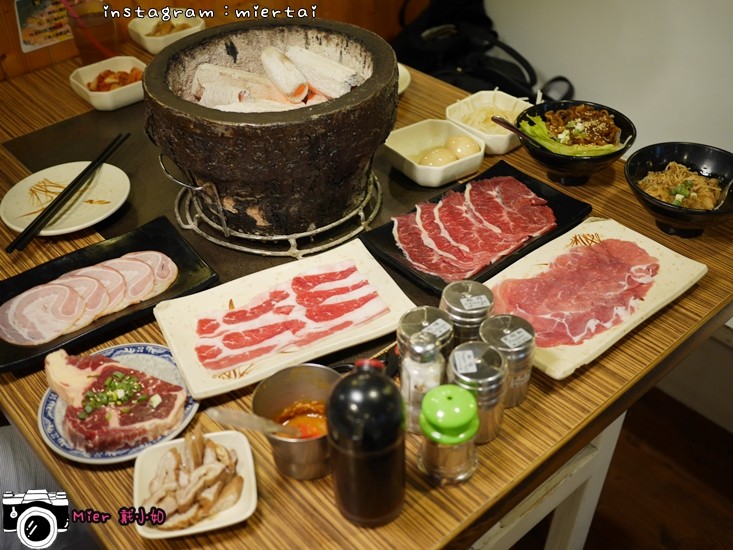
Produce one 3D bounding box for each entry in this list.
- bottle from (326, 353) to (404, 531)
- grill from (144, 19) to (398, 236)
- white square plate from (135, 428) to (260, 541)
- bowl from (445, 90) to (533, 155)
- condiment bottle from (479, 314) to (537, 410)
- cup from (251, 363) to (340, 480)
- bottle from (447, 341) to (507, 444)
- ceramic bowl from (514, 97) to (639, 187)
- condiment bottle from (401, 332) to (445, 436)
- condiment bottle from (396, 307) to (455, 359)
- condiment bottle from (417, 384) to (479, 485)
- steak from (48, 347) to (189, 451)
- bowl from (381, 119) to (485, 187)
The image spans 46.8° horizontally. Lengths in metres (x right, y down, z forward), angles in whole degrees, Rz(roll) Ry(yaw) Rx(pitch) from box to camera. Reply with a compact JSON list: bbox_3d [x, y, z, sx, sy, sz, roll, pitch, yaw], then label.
[{"bbox_3d":[0.000,0.130,0.672,0.060,0.153,0.060,-2,39,0],"label":"bottle"},{"bbox_3d":[-0.107,-0.173,1.035,0.292,0.178,0.292,-2,38,0],"label":"grill"},{"bbox_3d":[-0.143,0.181,0.715,0.097,0.026,0.092,-9,40,-9],"label":"white square plate"},{"bbox_3d":[0.178,-0.212,1.192,0.110,0.036,0.110,-30,46,-31],"label":"bowl"},{"bbox_3d":[0.128,0.080,0.788,0.050,0.079,0.050,-2,39,0],"label":"condiment bottle"},{"bbox_3d":[-0.052,0.134,0.733,0.086,0.070,0.086,-2,38,0],"label":"cup"},{"bbox_3d":[0.097,0.105,0.754,0.049,0.080,0.049,-2,38,0],"label":"bottle"},{"bbox_3d":[0.266,-0.160,1.095,0.147,0.068,0.147,-1,38,1],"label":"ceramic bowl"},{"bbox_3d":[0.051,0.093,0.754,0.040,0.104,0.040,-2,39,0],"label":"condiment bottle"},{"bbox_3d":[0.055,0.076,0.796,0.050,0.079,0.050,-2,39,0],"label":"condiment bottle"},{"bbox_3d":[0.070,0.134,0.723,0.052,0.081,0.052,-2,39,0],"label":"condiment bottle"},{"bbox_3d":[-0.238,0.119,0.784,0.151,0.025,0.092,7,40,10],"label":"steak"},{"bbox_3d":[0.091,-0.161,1.131,0.110,0.036,0.110,-24,43,-26],"label":"bowl"}]

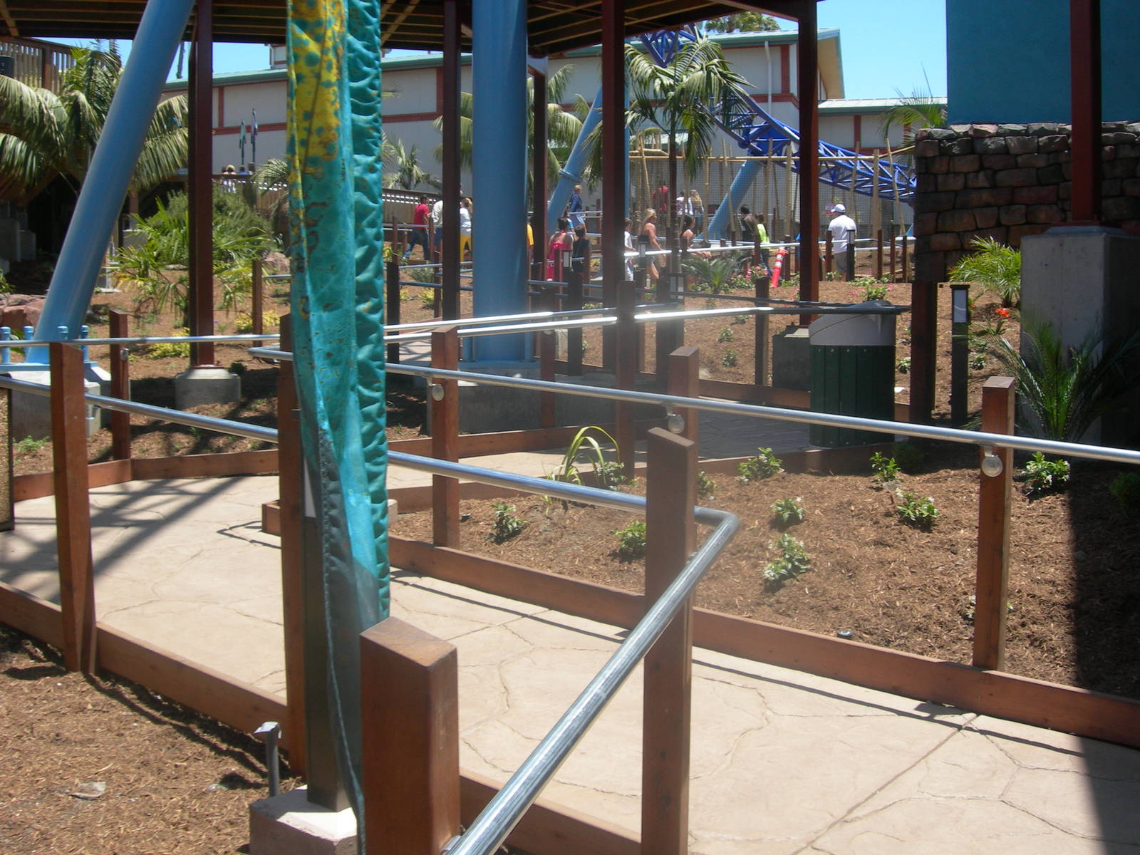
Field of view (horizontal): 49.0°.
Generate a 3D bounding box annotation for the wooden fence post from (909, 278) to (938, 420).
[{"bbox_3d":[2.189,-0.374,7.739,0.105,1.100,0.115,-2,5,-26],"label":"wooden fence post"}]

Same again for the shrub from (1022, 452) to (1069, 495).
[{"bbox_3d":[2.597,0.248,6.829,0.250,0.210,0.240,2,5,21],"label":"shrub"}]

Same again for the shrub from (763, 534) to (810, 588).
[{"bbox_3d":[0.919,0.559,5.309,0.200,0.210,0.200,1,4,10],"label":"shrub"}]

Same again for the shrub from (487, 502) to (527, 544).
[{"bbox_3d":[-0.297,0.446,5.920,0.180,0.175,0.180,0,4,-3],"label":"shrub"}]

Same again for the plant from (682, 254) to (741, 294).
[{"bbox_3d":[2.538,-2.770,22.500,1.050,0.720,1.000,0,5,0],"label":"plant"}]

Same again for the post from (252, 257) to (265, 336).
[{"bbox_3d":[-3.229,-1.246,12.960,0.100,1.060,0.100,-3,5,-37],"label":"post"}]

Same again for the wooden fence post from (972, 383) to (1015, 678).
[{"bbox_3d":[1.501,0.350,4.430,0.092,1.018,0.092,3,5,32],"label":"wooden fence post"}]

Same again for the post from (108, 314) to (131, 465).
[{"bbox_3d":[-2.944,-0.269,8.200,0.092,0.975,0.092,2,5,21],"label":"post"}]

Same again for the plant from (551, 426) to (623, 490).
[{"bbox_3d":[0.097,0.188,6.950,0.405,0.380,0.320,0,4,0],"label":"plant"}]

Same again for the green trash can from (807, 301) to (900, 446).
[{"bbox_3d":[1.875,-0.366,8.300,0.575,0.950,0.575,3,5,34],"label":"green trash can"}]

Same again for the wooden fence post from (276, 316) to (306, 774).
[{"bbox_3d":[-0.762,0.333,3.600,0.092,1.314,0.092,4,6,39],"label":"wooden fence post"}]

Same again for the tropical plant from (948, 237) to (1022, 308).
[{"bbox_3d":[4.958,-1.801,14.500,1.100,0.820,1.000,0,5,0],"label":"tropical plant"}]

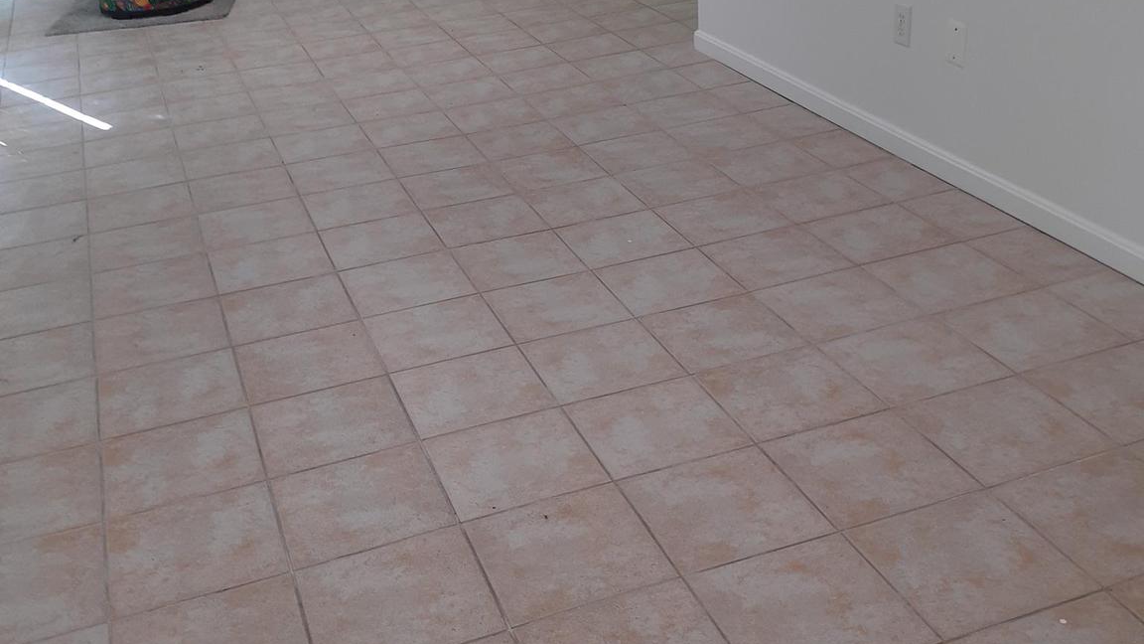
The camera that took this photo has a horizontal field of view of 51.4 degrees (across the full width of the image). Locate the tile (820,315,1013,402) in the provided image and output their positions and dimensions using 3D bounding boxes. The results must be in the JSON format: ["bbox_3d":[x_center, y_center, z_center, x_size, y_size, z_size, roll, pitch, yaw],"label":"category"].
[{"bbox_3d":[0.747,0.088,2.615,0.302,0.010,0.297,-13,29,-17],"label":"tile"}]

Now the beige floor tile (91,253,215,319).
[{"bbox_3d":[-1.109,-0.096,3.167,0.302,0.010,0.297,-13,29,-17],"label":"beige floor tile"}]

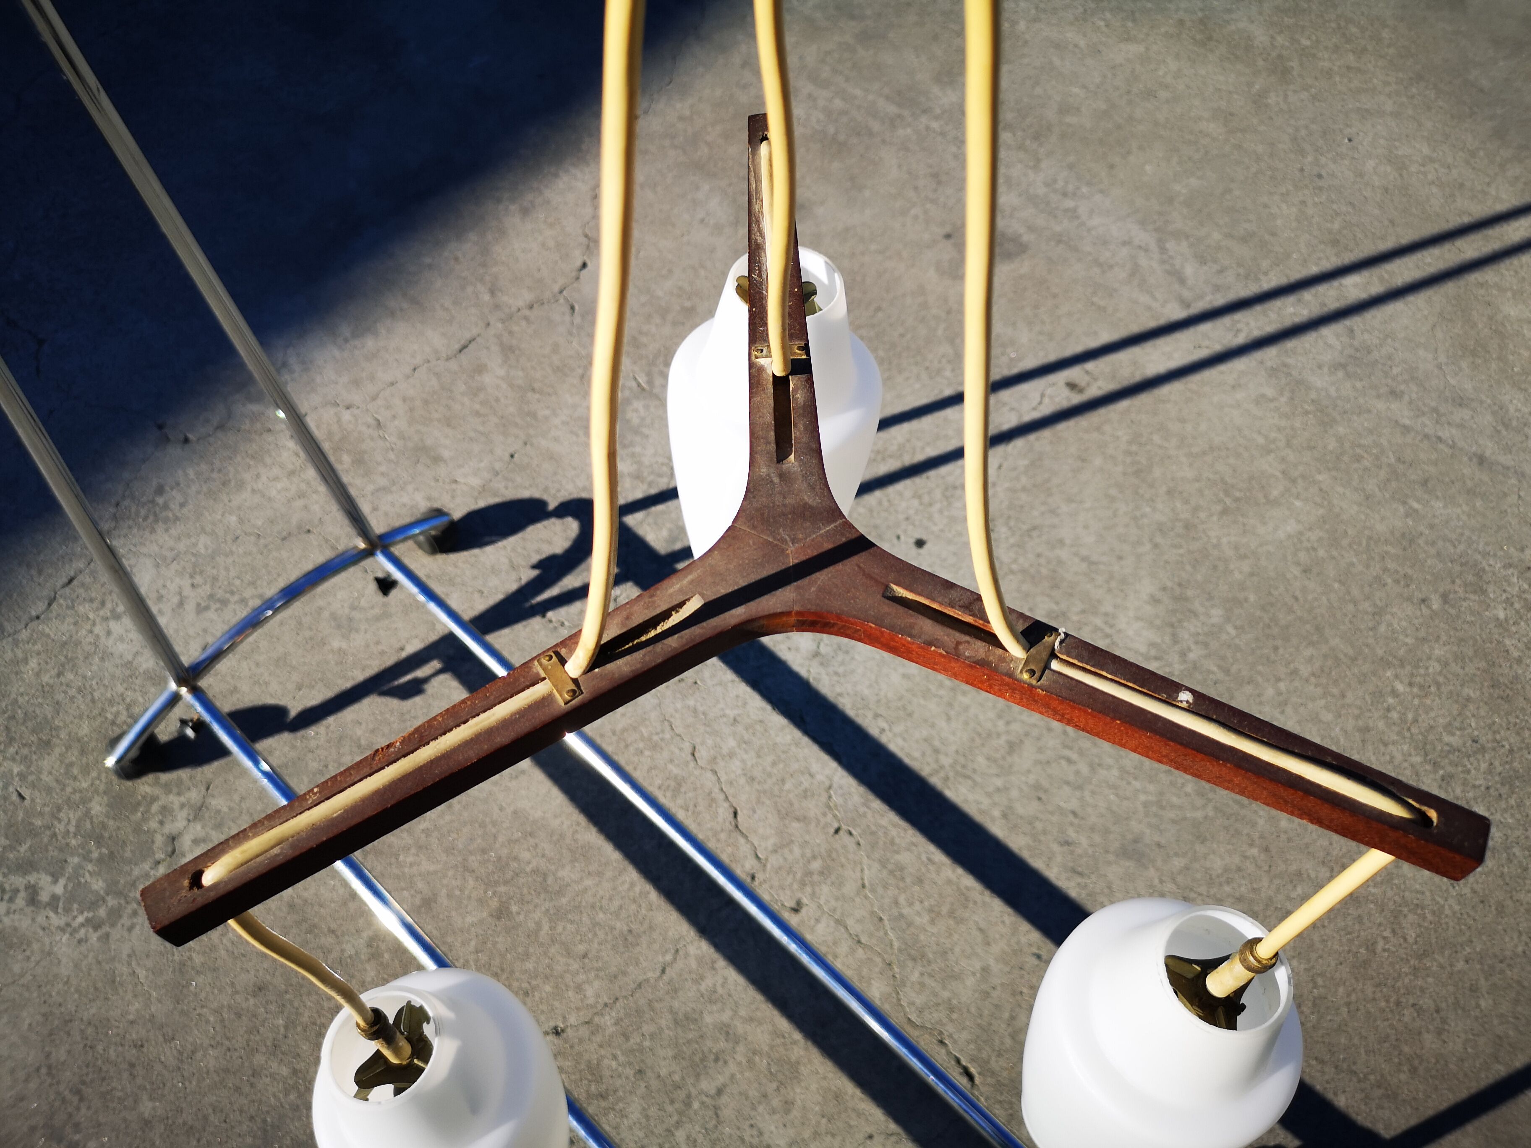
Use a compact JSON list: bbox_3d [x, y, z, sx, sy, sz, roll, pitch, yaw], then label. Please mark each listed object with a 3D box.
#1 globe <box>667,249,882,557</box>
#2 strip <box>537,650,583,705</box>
[{"bbox_3d":[0.003,-0.078,0.764,0.130,0.283,0.130,6,56,0],"label":"globe"},{"bbox_3d":[-0.074,0.037,0.429,0.007,0.003,0.021,-29,62,-14],"label":"strip"}]

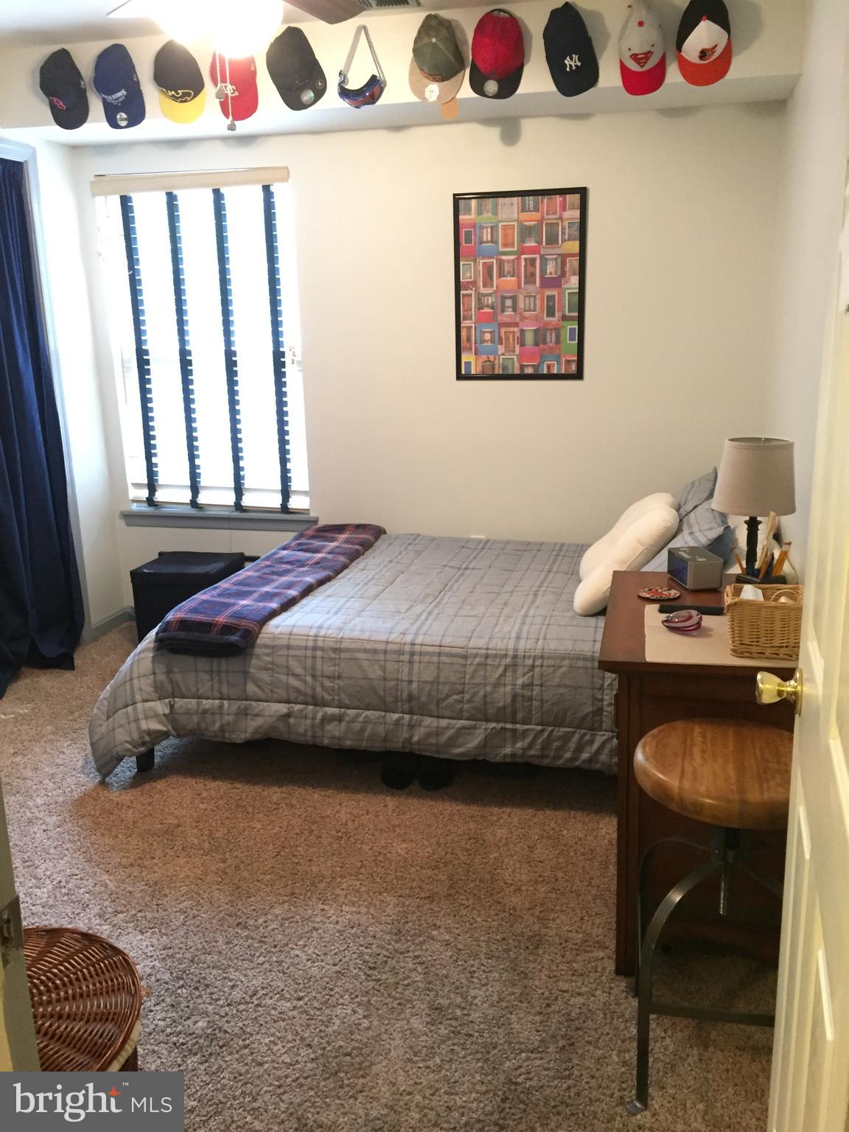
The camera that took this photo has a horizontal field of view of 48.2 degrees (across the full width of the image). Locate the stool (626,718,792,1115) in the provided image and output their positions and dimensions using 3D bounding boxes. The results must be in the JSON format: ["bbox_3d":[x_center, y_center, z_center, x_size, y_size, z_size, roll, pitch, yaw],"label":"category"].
[{"bbox_3d":[0.573,0.652,1.781,0.370,0.650,0.370,2,15,12],"label":"stool"}]

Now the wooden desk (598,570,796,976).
[{"bbox_3d":[0.712,0.472,2.286,0.560,0.744,0.735,2,15,12],"label":"wooden desk"}]

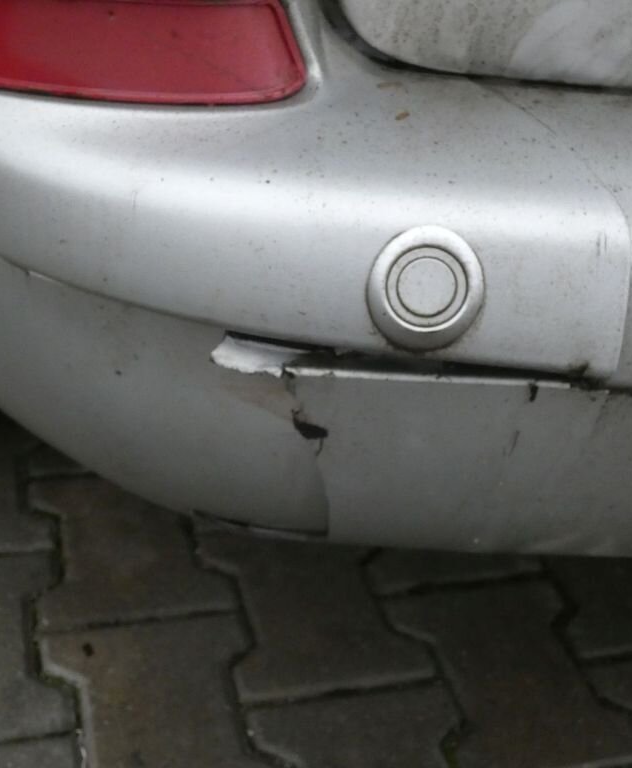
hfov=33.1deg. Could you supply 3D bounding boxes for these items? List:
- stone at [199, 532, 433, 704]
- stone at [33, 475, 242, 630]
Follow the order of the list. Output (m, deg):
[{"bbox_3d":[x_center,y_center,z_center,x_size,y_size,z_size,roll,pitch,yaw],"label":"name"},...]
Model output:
[{"bbox_3d":[-0.009,0.216,0.925,0.166,0.070,0.200,-3,33,-16],"label":"stone"},{"bbox_3d":[-0.173,0.170,0.965,0.166,0.070,0.200,-3,33,-16],"label":"stone"}]

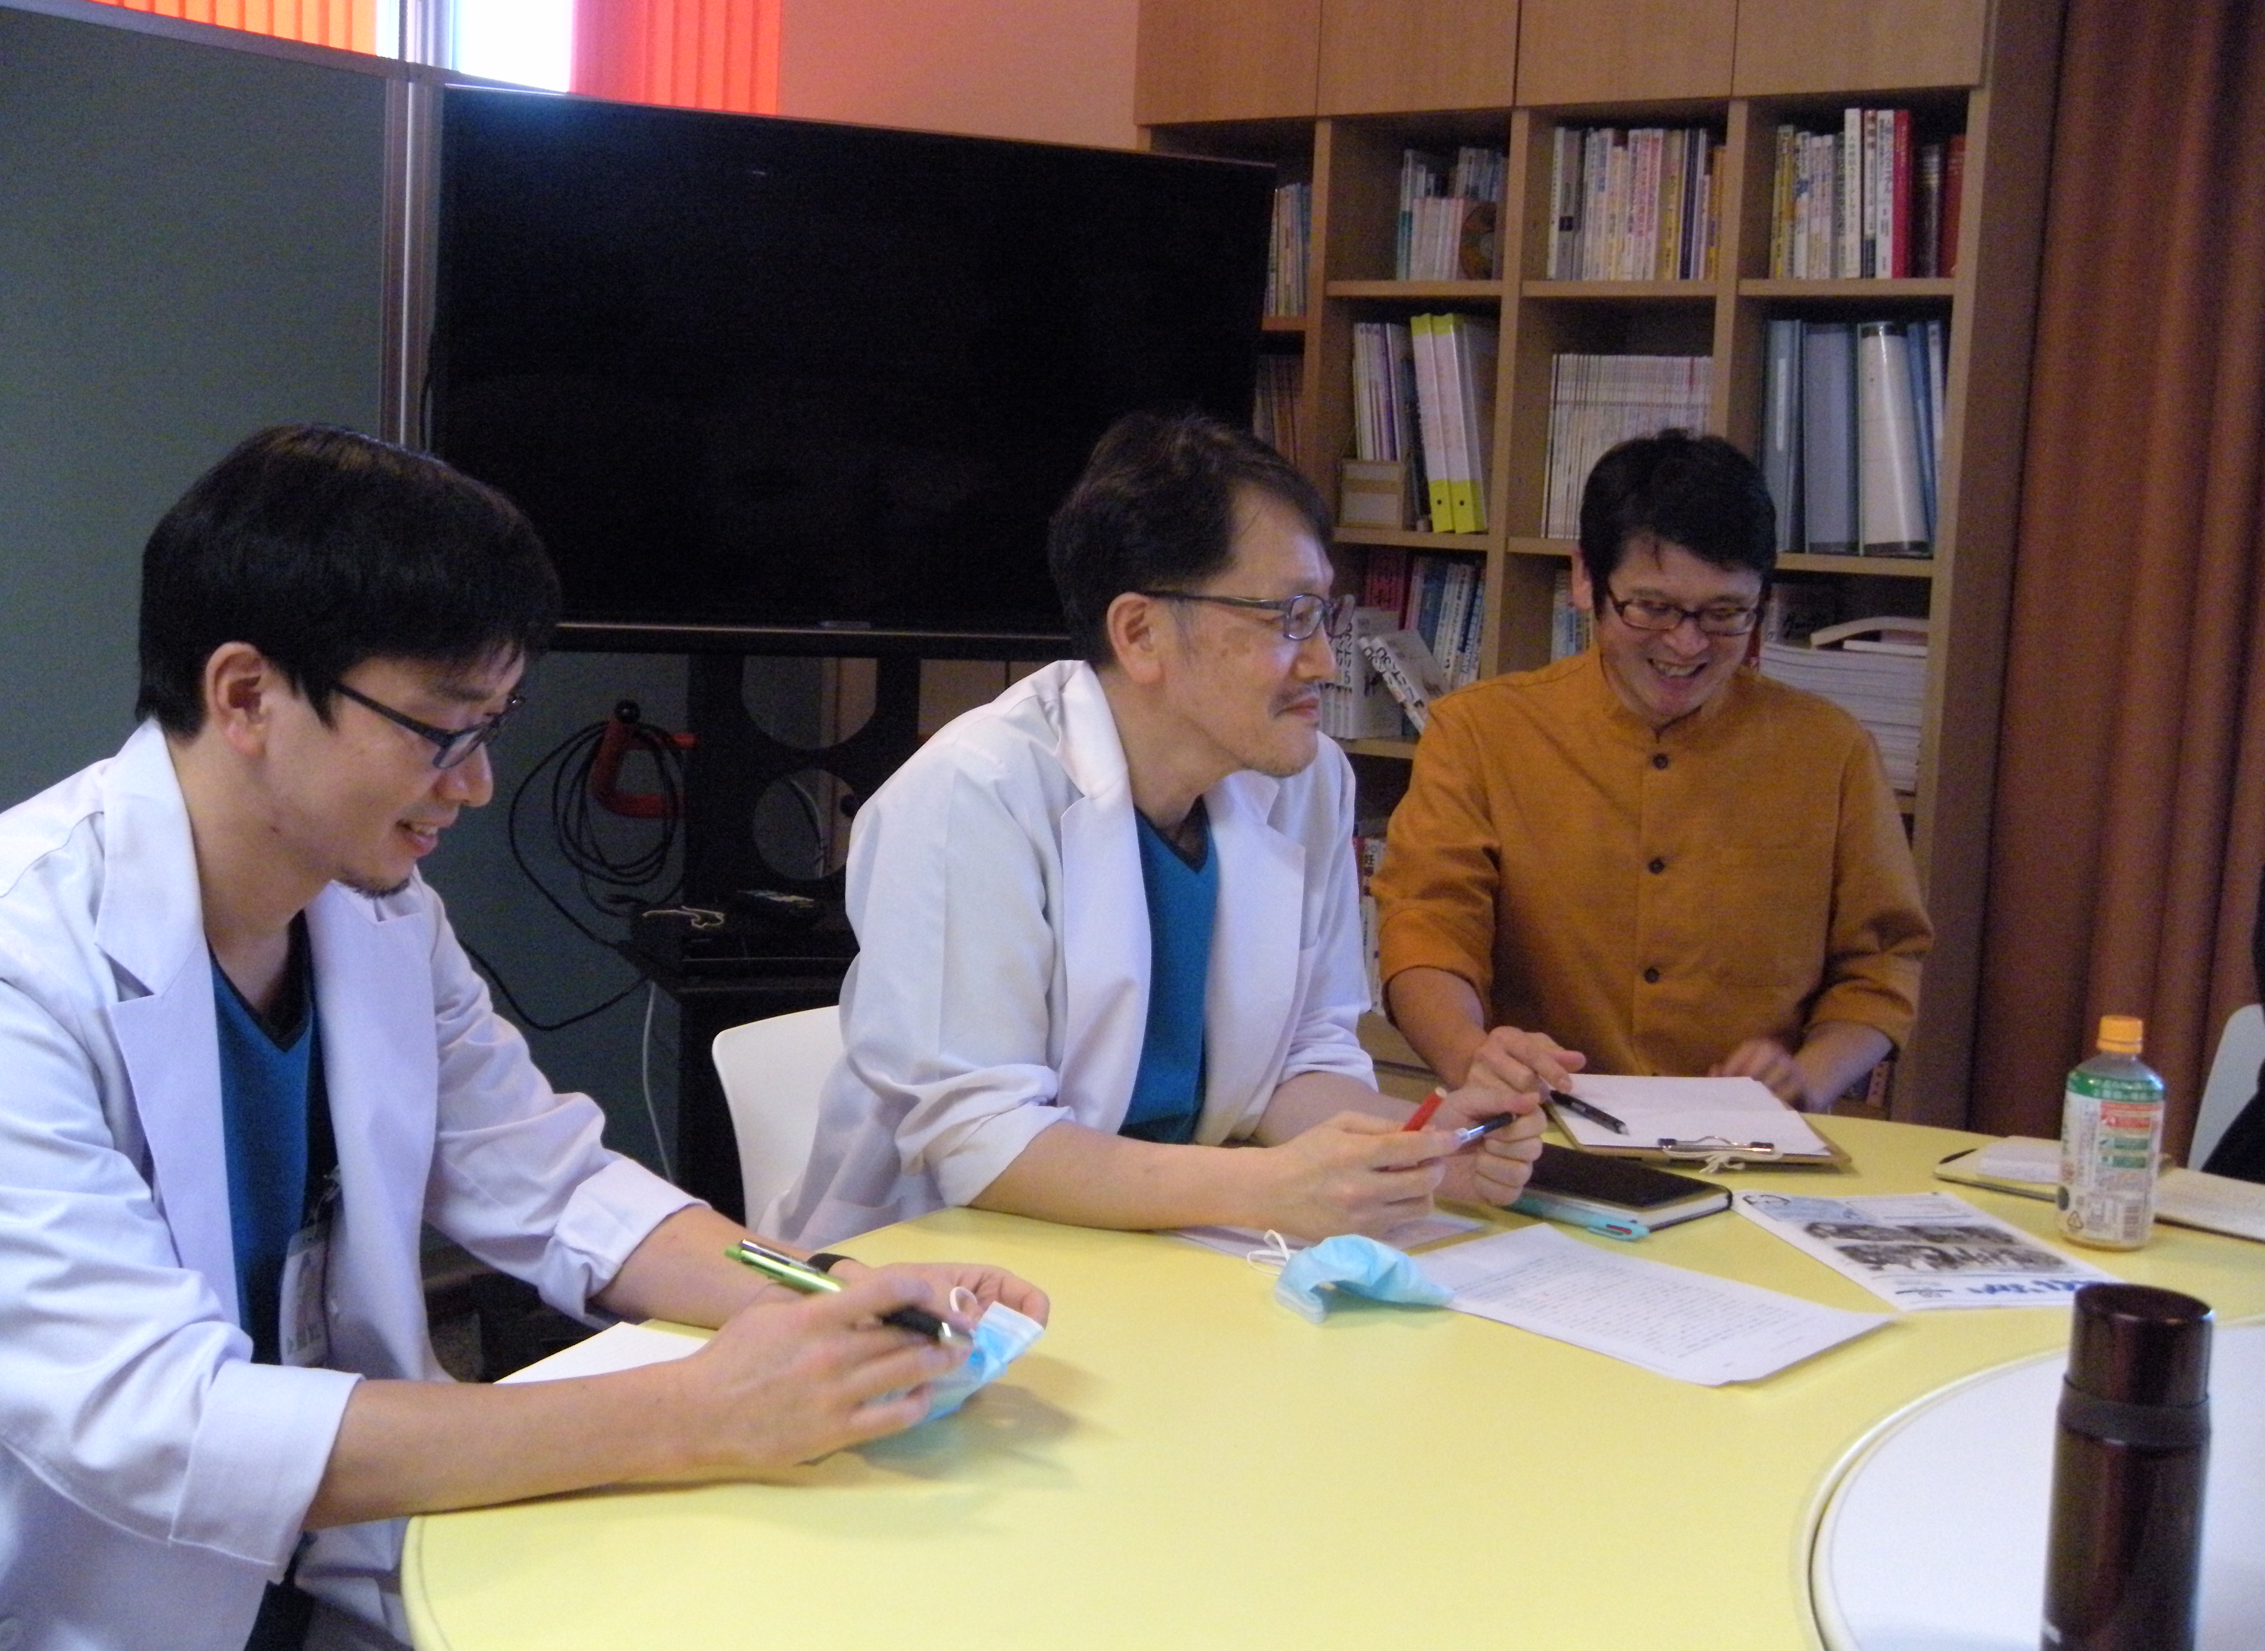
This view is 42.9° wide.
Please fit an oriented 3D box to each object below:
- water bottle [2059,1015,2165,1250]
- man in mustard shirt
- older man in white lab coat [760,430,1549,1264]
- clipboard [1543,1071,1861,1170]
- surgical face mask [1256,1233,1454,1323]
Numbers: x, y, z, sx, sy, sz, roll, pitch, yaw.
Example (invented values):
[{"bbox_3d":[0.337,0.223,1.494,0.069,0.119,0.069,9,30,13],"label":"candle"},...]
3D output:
[{"bbox_3d":[0.730,0.228,2.133,0.070,0.164,0.070,3,7,0],"label":"water bottle"},{"bbox_3d":[0.453,0.276,2.724,0.510,1.286,0.640,4,8,4],"label":"man in mustard shirt"},{"bbox_3d":[-0.057,0.315,2.278,0.630,1.272,0.520,9,10,41],"label":"older man in white lab coat"},{"bbox_3d":[0.471,0.243,2.466,0.230,0.022,0.320,3,7,0],"label":"clipboard"},{"bbox_3d":[0.147,0.293,1.887,0.125,0.038,0.092,3,7,0],"label":"surgical face mask"}]

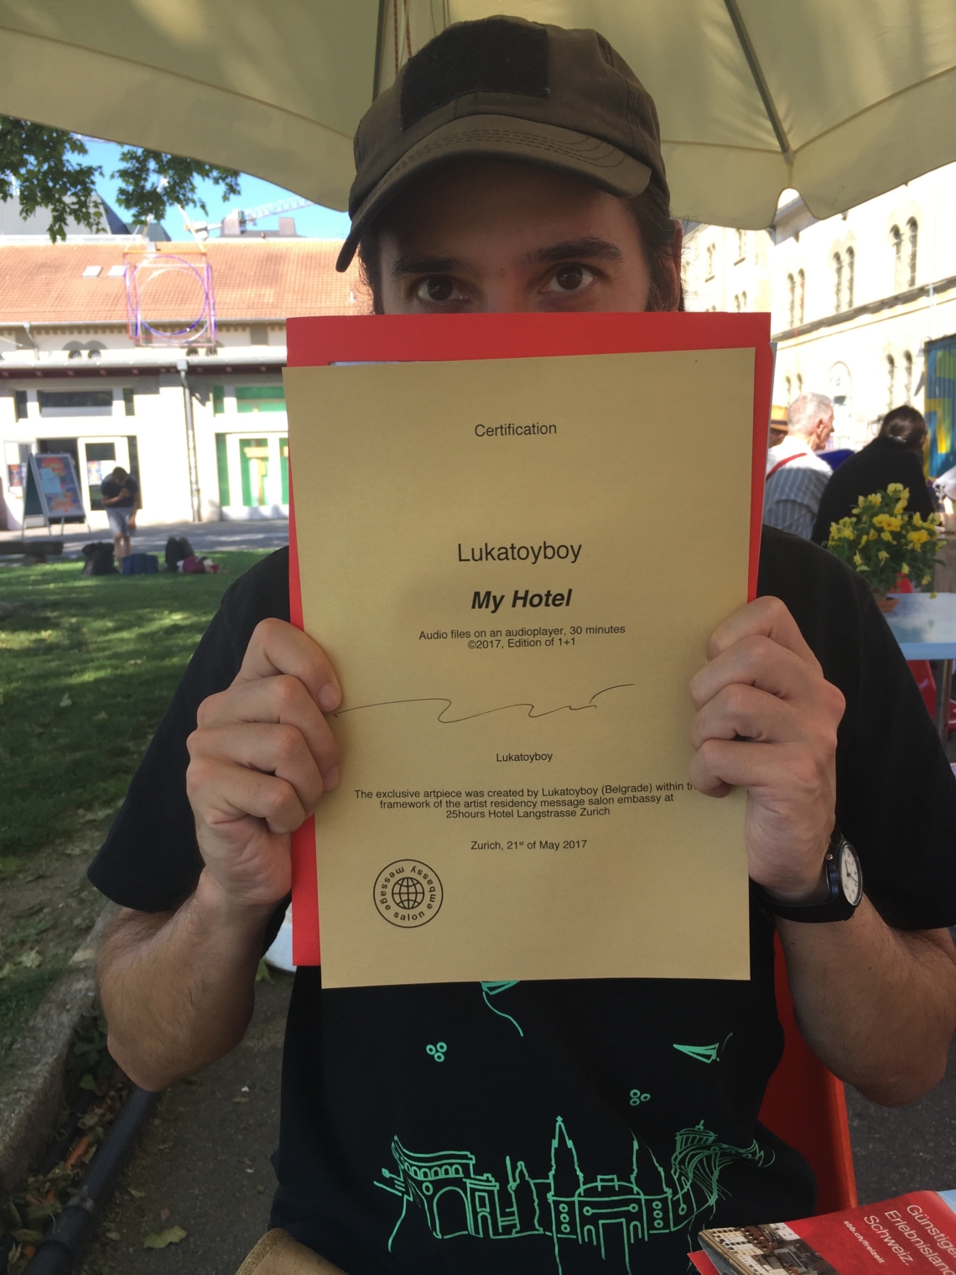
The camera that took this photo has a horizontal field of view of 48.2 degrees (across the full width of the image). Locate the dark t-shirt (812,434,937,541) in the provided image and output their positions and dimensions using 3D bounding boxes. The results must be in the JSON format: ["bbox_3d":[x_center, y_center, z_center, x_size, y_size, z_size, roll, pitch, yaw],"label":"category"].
[{"bbox_3d":[1.493,-0.486,4.050,0.480,0.570,0.380,2,12,24],"label":"dark t-shirt"}]

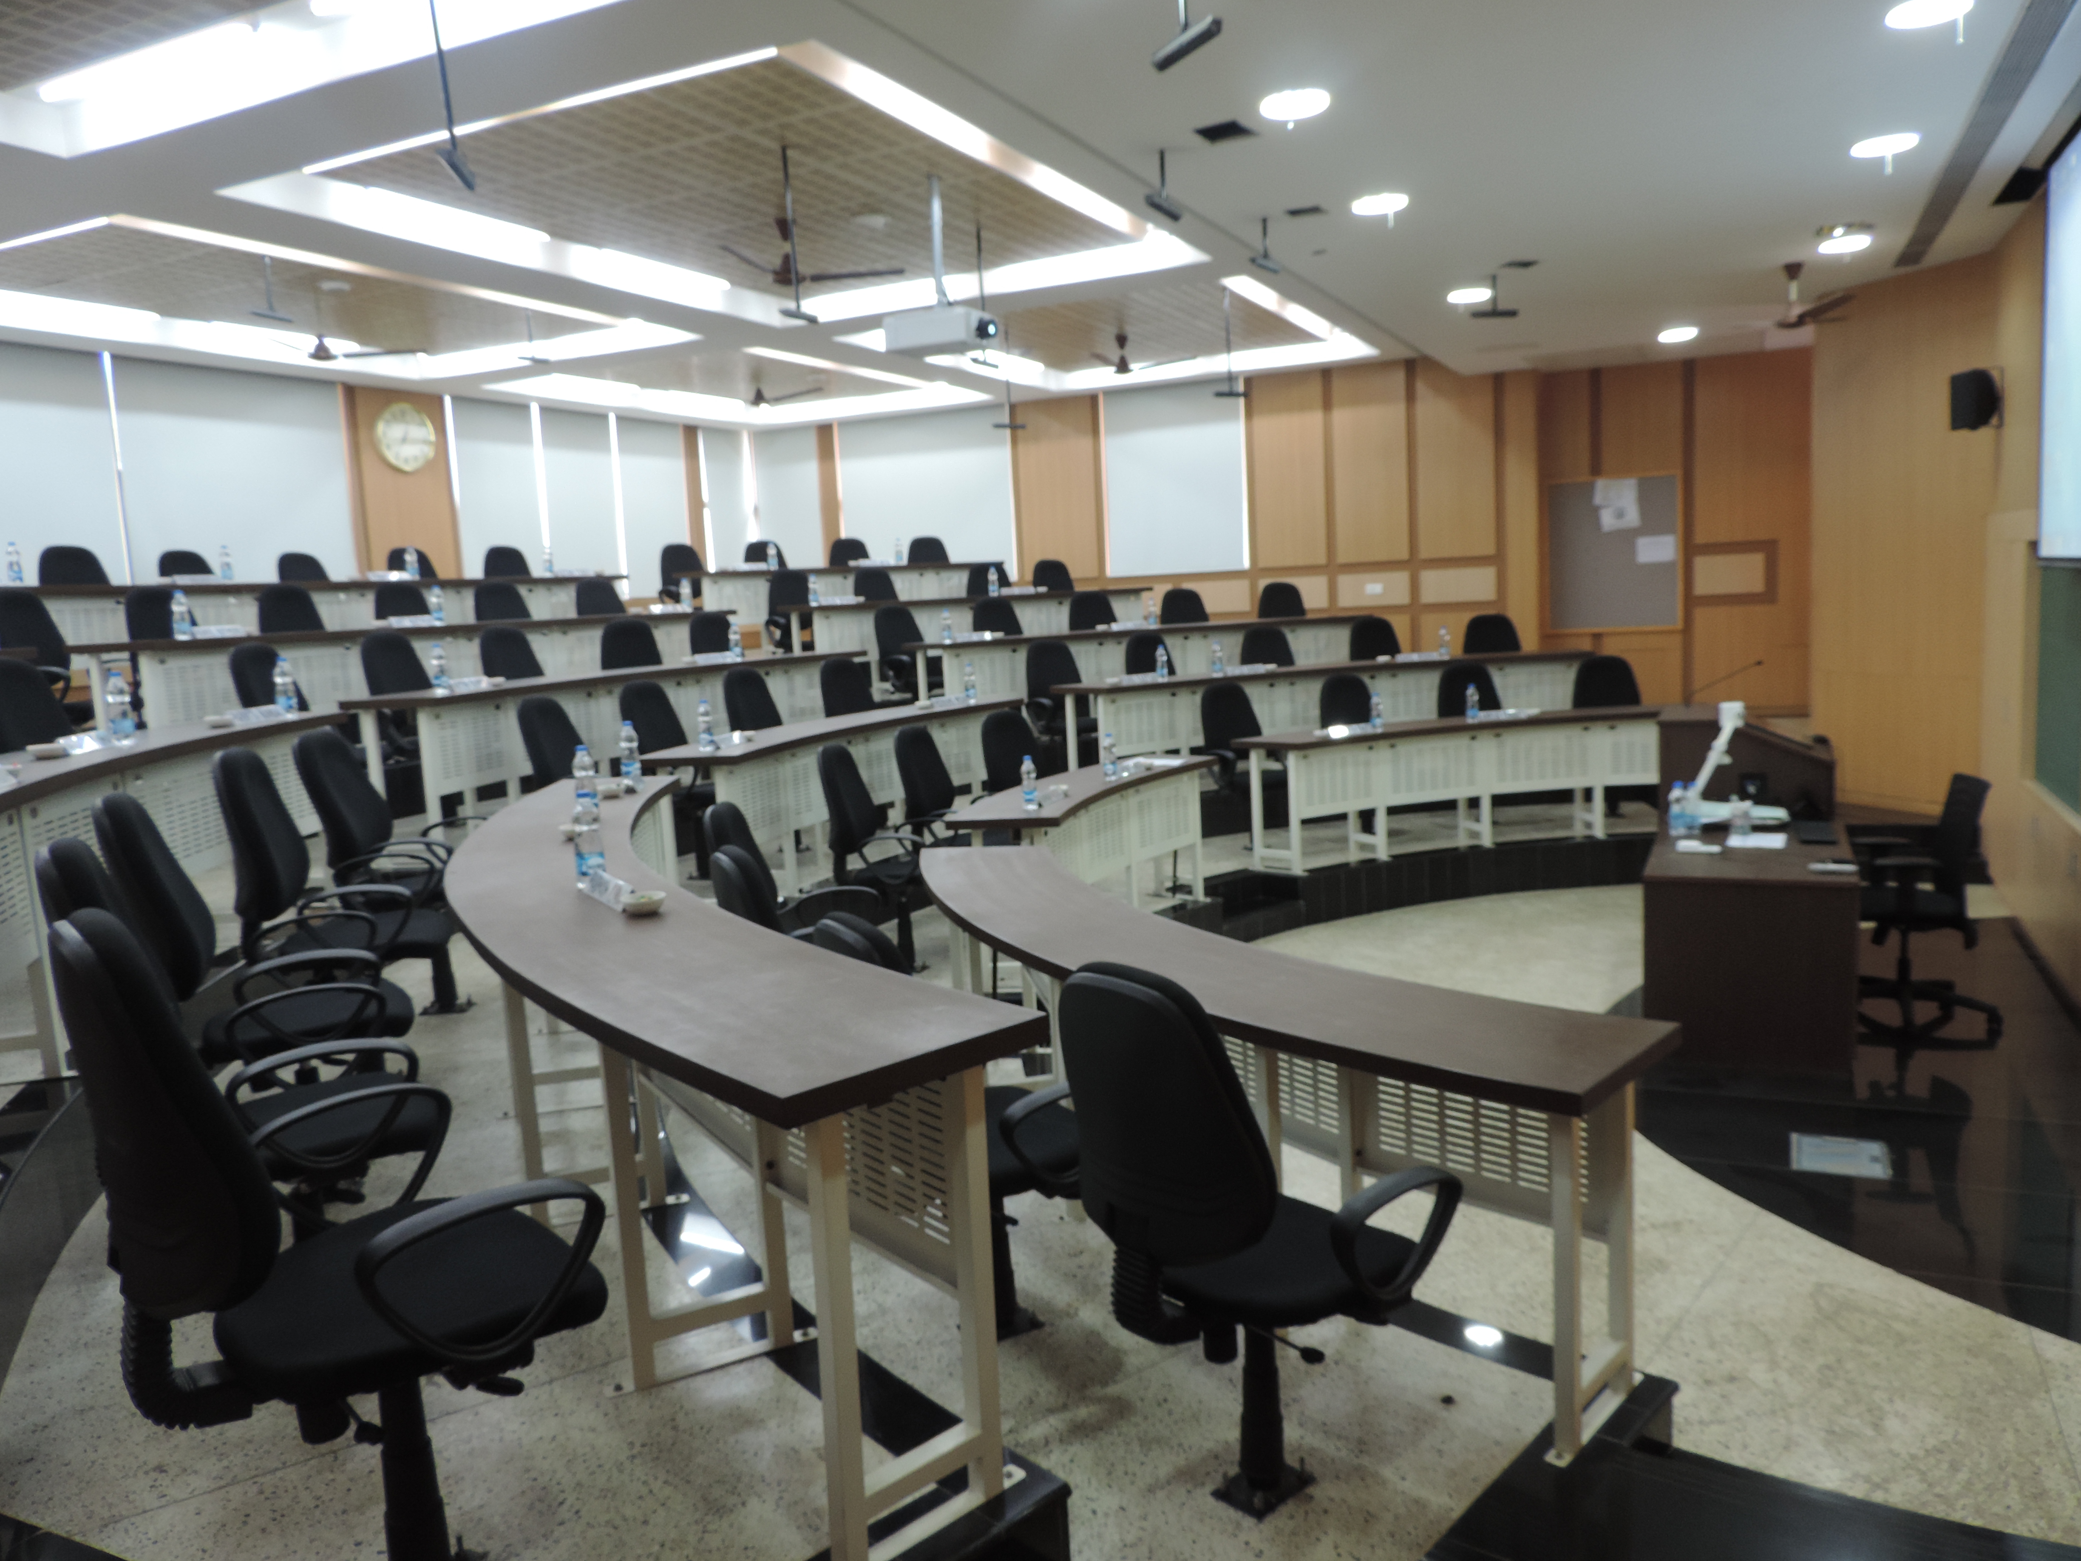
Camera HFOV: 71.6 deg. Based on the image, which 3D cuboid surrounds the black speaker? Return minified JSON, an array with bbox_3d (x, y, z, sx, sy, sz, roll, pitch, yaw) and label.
[{"bbox_3d":[4.884,-1.988,7.539,0.210,0.330,0.220,-2,8,11],"label":"black speaker"}]

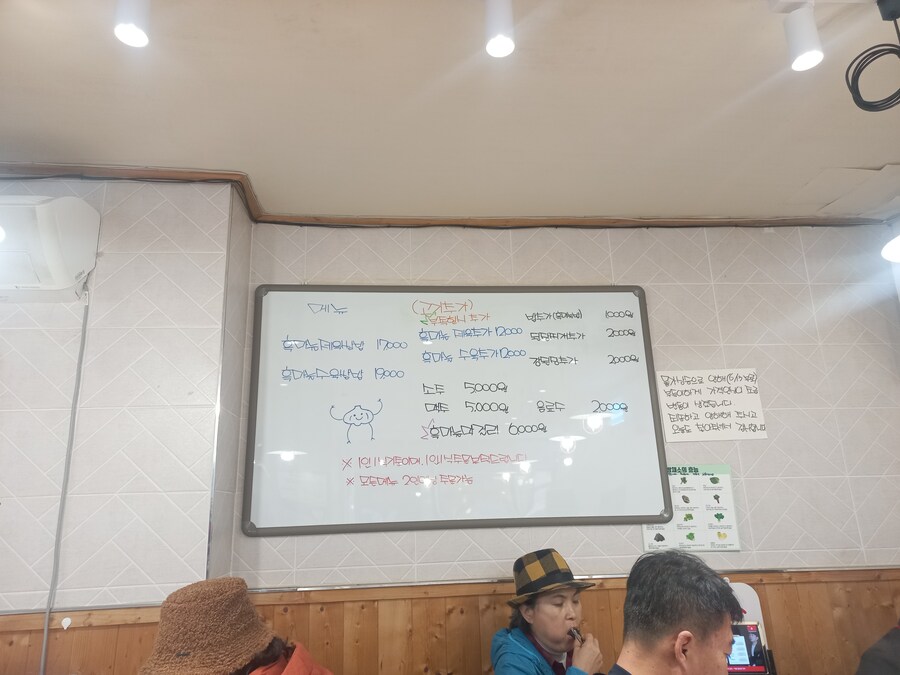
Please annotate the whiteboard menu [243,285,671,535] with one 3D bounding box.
[{"bbox_3d":[0.036,0.233,2.357,1.493,0.891,0.025,0,-16,-5],"label":"whiteboard menu"}]

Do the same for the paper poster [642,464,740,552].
[{"bbox_3d":[0.855,0.609,2.333,0.355,0.303,0.004,2,-16,-5],"label":"paper poster"}]

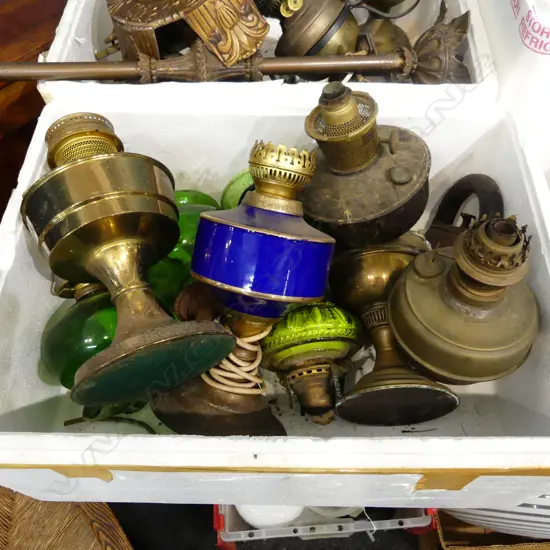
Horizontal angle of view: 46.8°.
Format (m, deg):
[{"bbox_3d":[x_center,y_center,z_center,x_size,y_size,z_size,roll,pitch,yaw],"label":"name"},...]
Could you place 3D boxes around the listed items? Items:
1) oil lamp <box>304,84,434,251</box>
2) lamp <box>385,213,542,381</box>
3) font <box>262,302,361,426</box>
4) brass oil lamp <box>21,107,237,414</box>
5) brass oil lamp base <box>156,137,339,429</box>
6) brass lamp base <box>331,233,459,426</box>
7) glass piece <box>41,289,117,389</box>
[{"bbox_3d":[0.087,-0.128,0.692,0.155,0.172,0.155,-13,48,15],"label":"oil lamp"},{"bbox_3d":[0.187,0.005,0.586,0.150,0.147,0.150,3,51,-4],"label":"lamp"},{"bbox_3d":[0.043,0.094,0.672,0.107,0.107,0.125,-11,70,7],"label":"font"},{"bbox_3d":[-0.157,-0.028,0.627,0.155,0.155,0.273,-20,68,-8],"label":"brass oil lamp"},{"bbox_3d":[-0.022,0.012,0.613,0.139,0.139,0.269,13,97,-2],"label":"brass oil lamp base"},{"bbox_3d":[0.119,0.041,0.688,0.121,0.121,0.210,-2,60,1],"label":"brass lamp base"},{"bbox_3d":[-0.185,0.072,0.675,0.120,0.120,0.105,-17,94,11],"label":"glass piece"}]

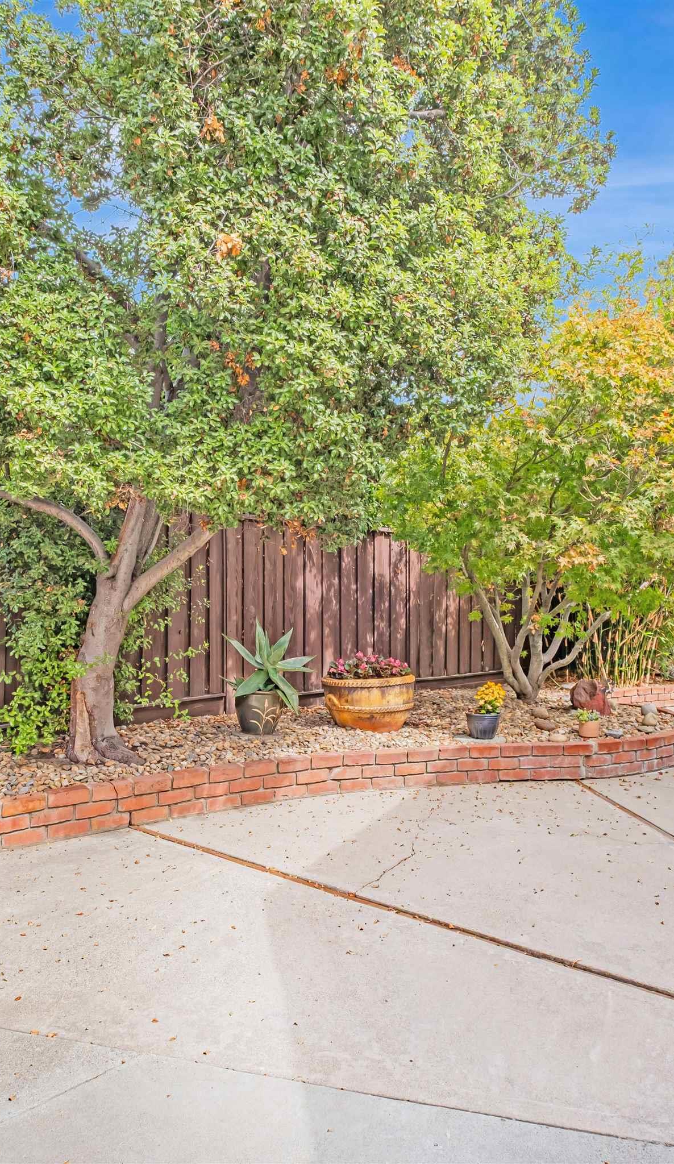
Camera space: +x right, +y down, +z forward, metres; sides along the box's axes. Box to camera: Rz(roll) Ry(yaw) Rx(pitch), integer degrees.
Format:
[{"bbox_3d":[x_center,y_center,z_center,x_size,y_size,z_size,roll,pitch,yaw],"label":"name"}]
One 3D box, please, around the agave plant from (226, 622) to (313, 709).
[{"bbox_3d":[-0.510,0.630,5.420,0.660,0.650,0.620,0,0,0],"label":"agave plant"}]

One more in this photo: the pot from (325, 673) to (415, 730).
[{"bbox_3d":[0.247,0.920,5.600,0.700,0.400,0.700,0,0,0],"label":"pot"}]

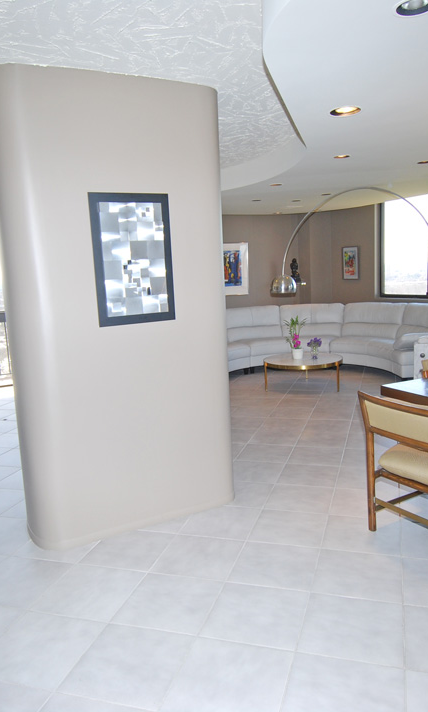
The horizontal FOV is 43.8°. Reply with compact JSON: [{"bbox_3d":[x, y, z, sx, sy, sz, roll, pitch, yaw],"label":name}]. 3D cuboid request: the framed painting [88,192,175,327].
[{"bbox_3d":[-0.451,-0.547,3.024,0.471,0.729,0.029,-8,10,-28],"label":"framed painting"}]

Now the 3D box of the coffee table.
[{"bbox_3d":[1.160,0.222,6.895,1.004,0.380,1.004,-3,8,0],"label":"coffee table"}]

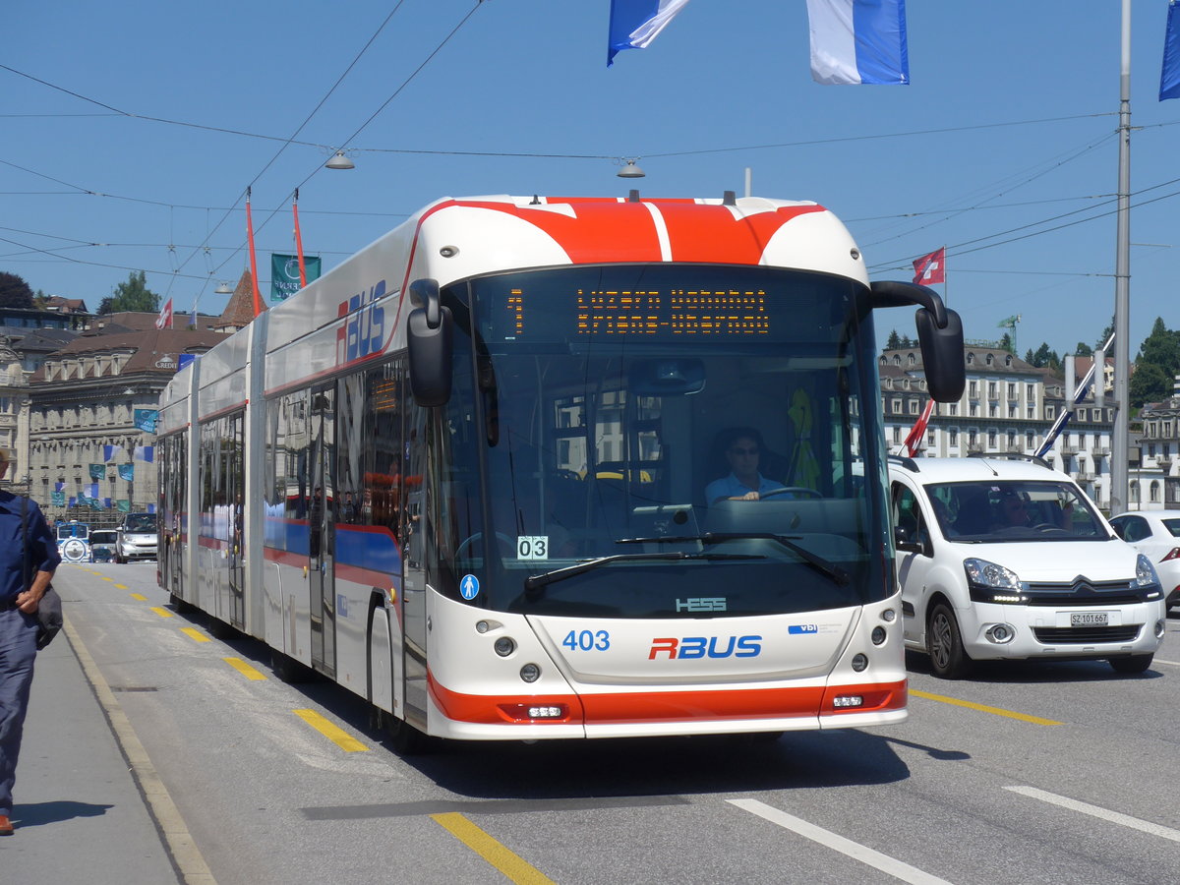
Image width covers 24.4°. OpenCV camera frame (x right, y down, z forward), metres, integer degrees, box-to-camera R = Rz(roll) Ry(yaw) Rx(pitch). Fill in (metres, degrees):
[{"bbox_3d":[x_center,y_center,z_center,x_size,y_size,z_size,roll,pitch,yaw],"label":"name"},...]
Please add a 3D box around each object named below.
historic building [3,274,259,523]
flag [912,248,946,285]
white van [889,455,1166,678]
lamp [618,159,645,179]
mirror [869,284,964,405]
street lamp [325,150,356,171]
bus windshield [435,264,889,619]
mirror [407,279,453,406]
[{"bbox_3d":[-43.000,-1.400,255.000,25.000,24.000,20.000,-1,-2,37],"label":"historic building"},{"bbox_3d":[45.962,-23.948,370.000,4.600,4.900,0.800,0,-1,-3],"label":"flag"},{"bbox_3d":[3.350,0.990,23.250,1.860,1.820,4.360,-1,-1,-12],"label":"white van"},{"bbox_3d":[0.790,-5.200,52.000,0.550,0.360,0.550,0,-1,0],"label":"lamp"},{"bbox_3d":[1.700,-0.515,14.130,0.370,0.620,0.460,-1,-1,-12],"label":"mirror"},{"bbox_3d":[-4.660,-5.270,50.800,0.550,0.360,0.550,0,-1,-12],"label":"street lamp"},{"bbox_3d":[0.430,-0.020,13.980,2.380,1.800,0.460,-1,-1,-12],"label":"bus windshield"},{"bbox_3d":[-0.795,-0.495,13.600,0.290,0.620,0.450,-1,-1,-12],"label":"mirror"}]

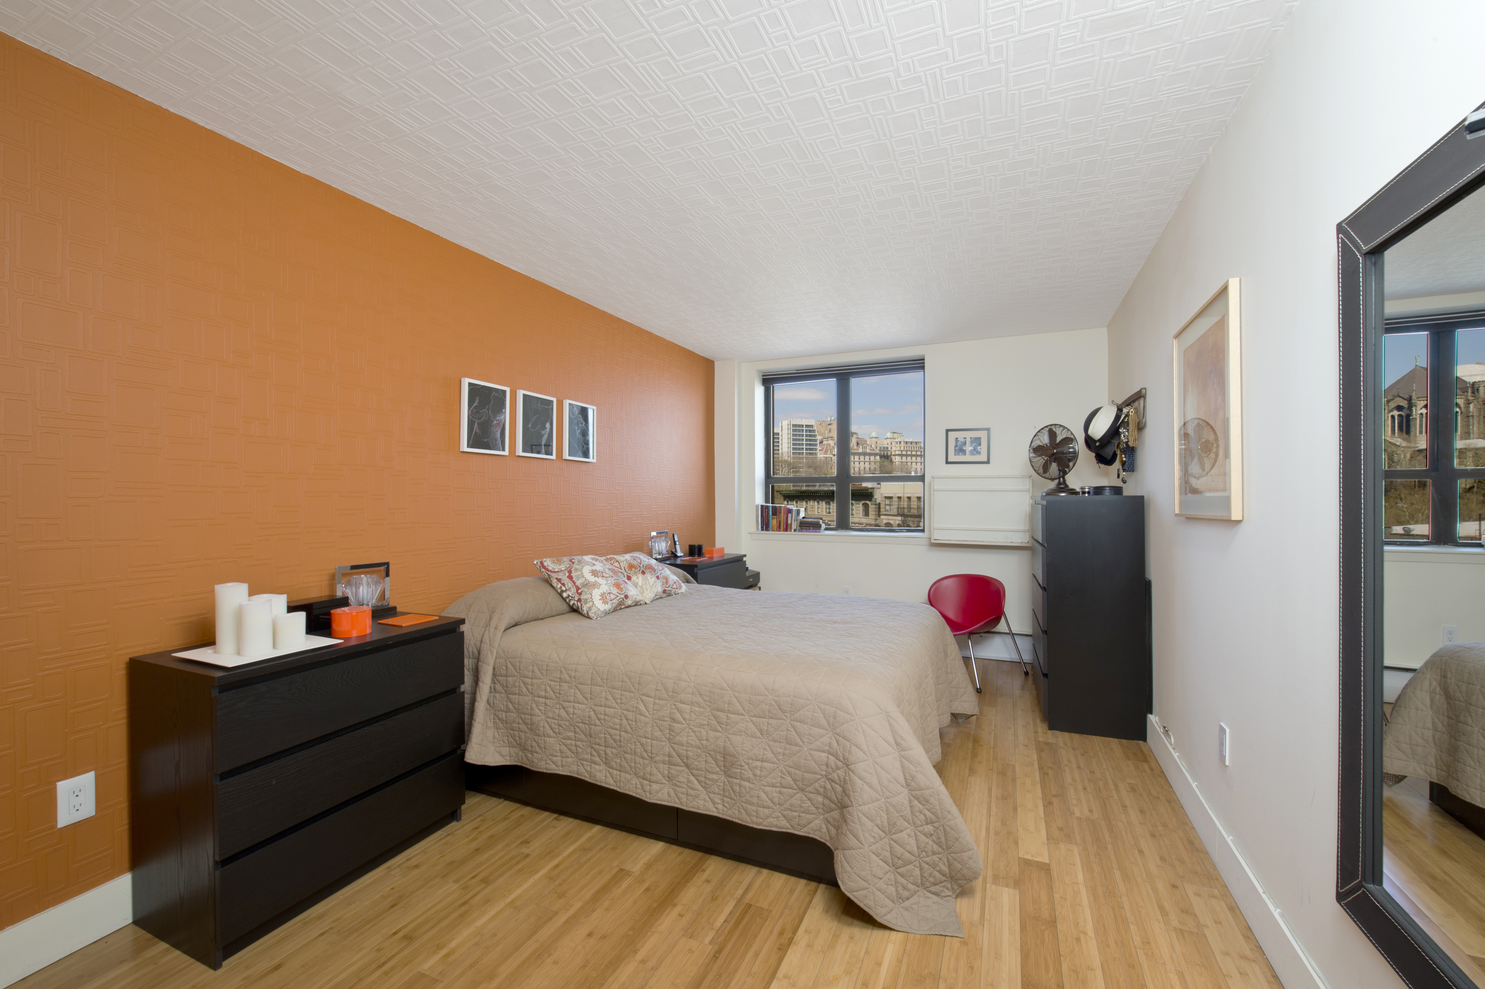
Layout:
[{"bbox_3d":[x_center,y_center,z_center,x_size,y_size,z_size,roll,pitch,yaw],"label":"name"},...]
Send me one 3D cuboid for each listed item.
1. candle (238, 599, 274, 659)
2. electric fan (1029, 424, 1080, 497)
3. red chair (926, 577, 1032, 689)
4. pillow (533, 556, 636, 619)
[{"bbox_3d":[-1.449,0.397,1.720,0.074,0.154,0.074,0,0,24],"label":"candle"},{"bbox_3d":[1.899,-0.209,3.501,0.250,0.445,0.340,0,0,-28],"label":"electric fan"},{"bbox_3d":[1.577,0.909,4.067,0.570,0.710,0.570,0,0,-38],"label":"red chair"},{"bbox_3d":[-0.794,0.465,3.037,0.450,0.130,0.440,37,15,19],"label":"pillow"}]

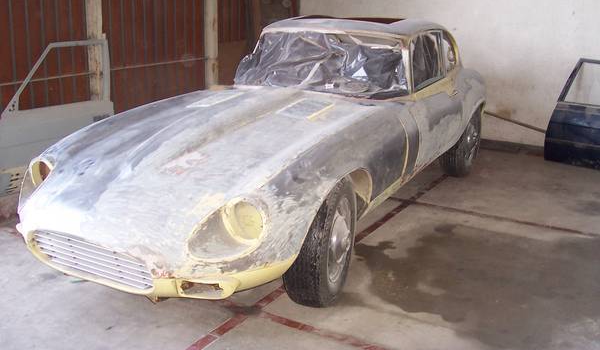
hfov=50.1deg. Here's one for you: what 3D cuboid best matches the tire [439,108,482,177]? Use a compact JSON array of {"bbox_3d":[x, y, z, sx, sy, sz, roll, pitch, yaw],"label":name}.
[{"bbox_3d":[1.332,-0.302,5.297,0.200,0.648,0.648,9,17,26],"label":"tire"}]

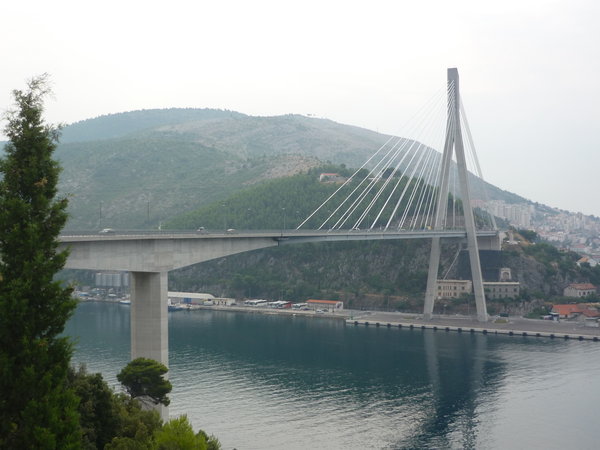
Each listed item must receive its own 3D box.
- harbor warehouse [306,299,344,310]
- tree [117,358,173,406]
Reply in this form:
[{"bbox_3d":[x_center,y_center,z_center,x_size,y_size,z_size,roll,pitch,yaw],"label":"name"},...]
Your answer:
[{"bbox_3d":[16.100,52.300,498.000,23.000,6.000,8.500,-1,0,34],"label":"harbor warehouse"},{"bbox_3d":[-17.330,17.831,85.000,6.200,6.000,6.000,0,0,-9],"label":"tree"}]

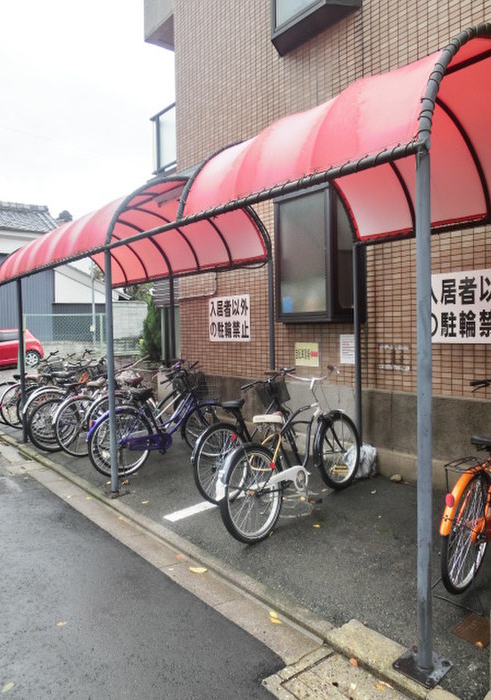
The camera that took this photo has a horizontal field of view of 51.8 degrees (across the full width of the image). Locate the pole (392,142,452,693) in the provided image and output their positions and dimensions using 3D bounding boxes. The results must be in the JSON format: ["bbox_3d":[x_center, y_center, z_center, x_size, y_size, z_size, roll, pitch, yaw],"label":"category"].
[{"bbox_3d":[0.762,0.269,2.150,0.190,2.233,0.190,-3,3,-39],"label":"pole"}]

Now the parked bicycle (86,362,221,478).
[{"bbox_3d":[-0.814,0.713,5.416,1.820,1.100,0.580,-3,3,-36],"label":"parked bicycle"}]

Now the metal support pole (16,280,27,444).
[{"bbox_3d":[-2.978,0.161,6.749,0.070,2.167,0.070,-3,3,-39],"label":"metal support pole"}]

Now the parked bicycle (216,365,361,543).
[{"bbox_3d":[0.412,0.699,3.958,0.660,1.180,1.870,1,3,40],"label":"parked bicycle"}]

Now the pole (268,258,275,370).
[{"bbox_3d":[0.308,0.065,5.814,0.065,2.242,0.065,-3,3,-39],"label":"pole"}]

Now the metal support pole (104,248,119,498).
[{"bbox_3d":[-1.225,0.209,4.598,0.065,2.194,0.065,-3,3,-39],"label":"metal support pole"}]

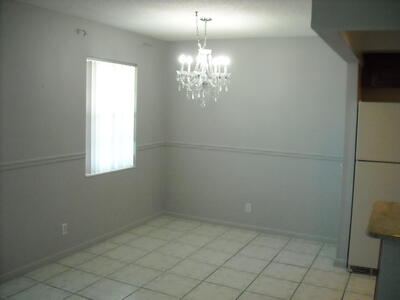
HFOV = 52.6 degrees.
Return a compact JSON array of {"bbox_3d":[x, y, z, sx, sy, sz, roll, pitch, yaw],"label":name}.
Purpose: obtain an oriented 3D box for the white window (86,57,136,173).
[{"bbox_3d":[-1.017,-0.382,4.652,0.090,1.250,0.910,5,7,26],"label":"white window"}]

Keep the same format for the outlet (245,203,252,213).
[{"bbox_3d":[0.631,0.752,5.262,0.072,0.115,0.012,5,7,26],"label":"outlet"}]

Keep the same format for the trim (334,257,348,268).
[{"bbox_3d":[1.409,1.123,4.026,0.125,0.095,0.020,5,7,26],"label":"trim"}]

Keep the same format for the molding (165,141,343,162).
[{"bbox_3d":[0.605,0.010,5.199,2.430,0.055,0.025,5,7,26],"label":"molding"}]

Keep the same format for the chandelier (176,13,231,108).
[{"bbox_3d":[0.047,-0.876,4.104,0.560,0.890,0.560,2,6,0],"label":"chandelier"}]

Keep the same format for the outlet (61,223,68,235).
[{"bbox_3d":[-1.364,0.794,4.077,0.012,0.115,0.072,5,7,26],"label":"outlet"}]

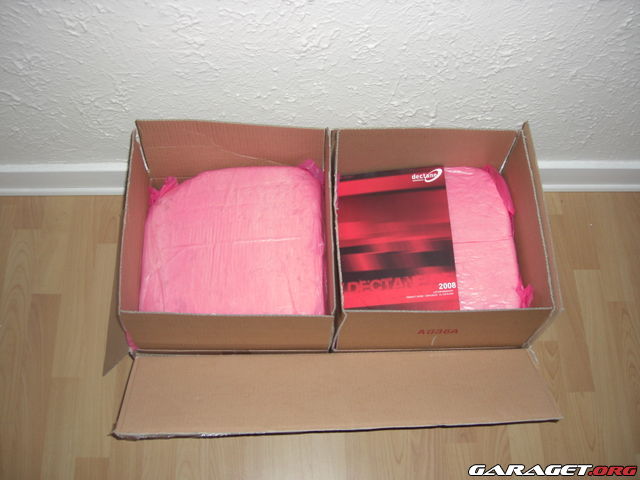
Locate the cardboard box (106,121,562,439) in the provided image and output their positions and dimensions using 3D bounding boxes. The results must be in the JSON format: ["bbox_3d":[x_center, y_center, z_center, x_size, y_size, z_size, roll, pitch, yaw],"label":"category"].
[{"bbox_3d":[-0.016,0.097,1.357,0.814,0.405,0.525,-1,70,-5],"label":"cardboard box"}]

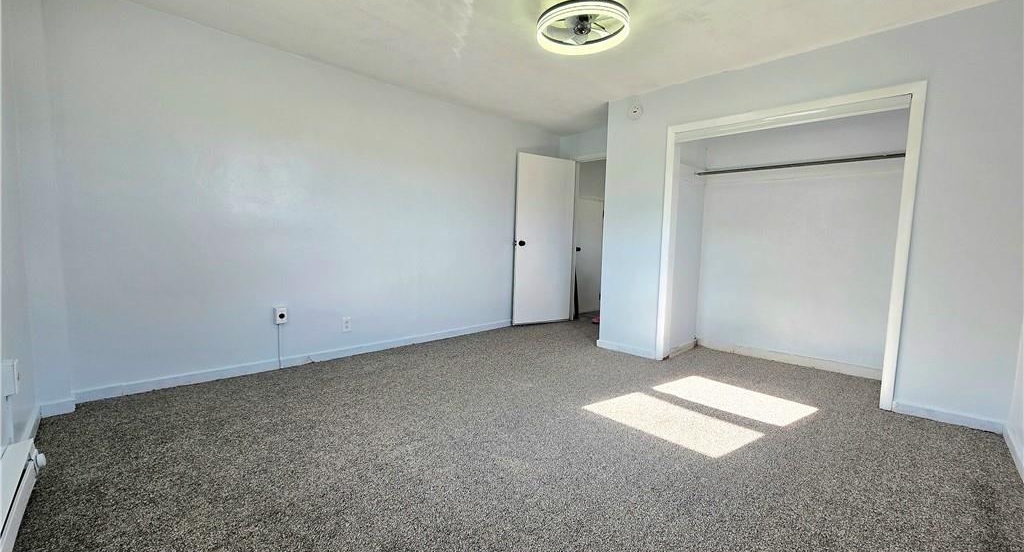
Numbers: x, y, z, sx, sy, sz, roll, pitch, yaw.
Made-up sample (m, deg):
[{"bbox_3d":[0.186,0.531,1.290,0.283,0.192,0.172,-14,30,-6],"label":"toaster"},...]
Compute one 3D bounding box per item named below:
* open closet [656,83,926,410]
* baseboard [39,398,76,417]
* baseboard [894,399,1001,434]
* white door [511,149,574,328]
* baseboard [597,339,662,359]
[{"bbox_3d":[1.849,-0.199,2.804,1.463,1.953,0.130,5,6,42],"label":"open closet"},{"bbox_3d":[-2.450,0.717,2.078,0.015,0.070,0.116,6,7,44],"label":"baseboard"},{"bbox_3d":[2.497,0.810,2.219,0.417,0.066,0.015,5,6,42],"label":"baseboard"},{"bbox_3d":[0.392,-0.431,4.711,0.793,2.020,0.040,-1,5,-24],"label":"white door"},{"bbox_3d":[1.044,0.672,3.527,0.572,0.066,0.015,5,6,42],"label":"baseboard"}]

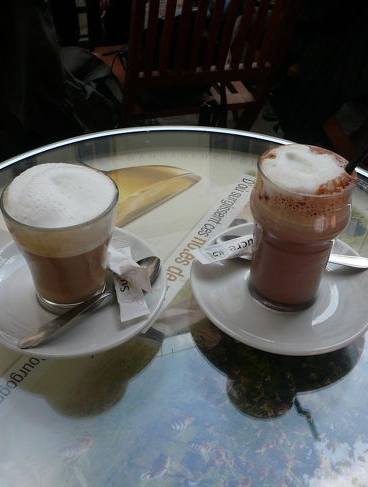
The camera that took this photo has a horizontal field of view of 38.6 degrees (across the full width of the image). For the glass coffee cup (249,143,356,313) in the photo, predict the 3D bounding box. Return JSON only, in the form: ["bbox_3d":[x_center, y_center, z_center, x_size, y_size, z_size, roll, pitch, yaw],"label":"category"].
[{"bbox_3d":[0.086,-0.008,0.408,0.071,0.116,0.071,2,41,0],"label":"glass coffee cup"}]

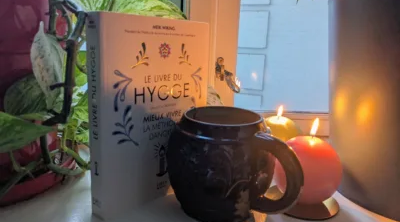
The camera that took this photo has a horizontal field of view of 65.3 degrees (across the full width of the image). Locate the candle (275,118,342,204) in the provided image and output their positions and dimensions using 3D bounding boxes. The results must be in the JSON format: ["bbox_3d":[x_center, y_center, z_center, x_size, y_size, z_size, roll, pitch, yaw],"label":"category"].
[{"bbox_3d":[0.118,0.057,0.339,0.072,0.086,0.072,2,12,0],"label":"candle"}]

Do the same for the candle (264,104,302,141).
[{"bbox_3d":[0.125,0.036,0.492,0.066,0.076,0.066,2,12,0],"label":"candle"}]

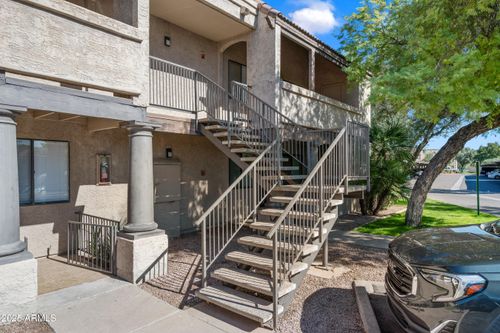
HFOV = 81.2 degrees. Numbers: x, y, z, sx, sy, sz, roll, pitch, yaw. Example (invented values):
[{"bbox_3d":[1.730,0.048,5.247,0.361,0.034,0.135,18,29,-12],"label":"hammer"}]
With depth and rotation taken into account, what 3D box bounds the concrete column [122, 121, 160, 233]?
[{"bbox_3d":[-1.777,0.180,4.766,0.530,1.740,0.530,0,0,41],"label":"concrete column"}]

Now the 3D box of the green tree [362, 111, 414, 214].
[{"bbox_3d":[4.779,-0.178,10.400,2.050,3.650,2.000,0,0,0],"label":"green tree"}]

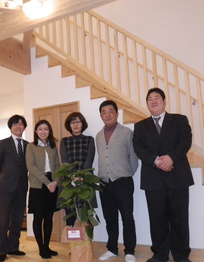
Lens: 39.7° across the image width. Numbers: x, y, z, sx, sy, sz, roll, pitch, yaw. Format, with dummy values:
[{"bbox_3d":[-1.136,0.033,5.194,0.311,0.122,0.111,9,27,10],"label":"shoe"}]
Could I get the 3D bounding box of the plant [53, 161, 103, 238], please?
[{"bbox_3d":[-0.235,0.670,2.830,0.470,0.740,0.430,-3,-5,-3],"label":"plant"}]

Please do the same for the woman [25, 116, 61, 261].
[{"bbox_3d":[-0.721,0.671,3.444,0.420,1.610,0.300,-1,-6,-27],"label":"woman"}]

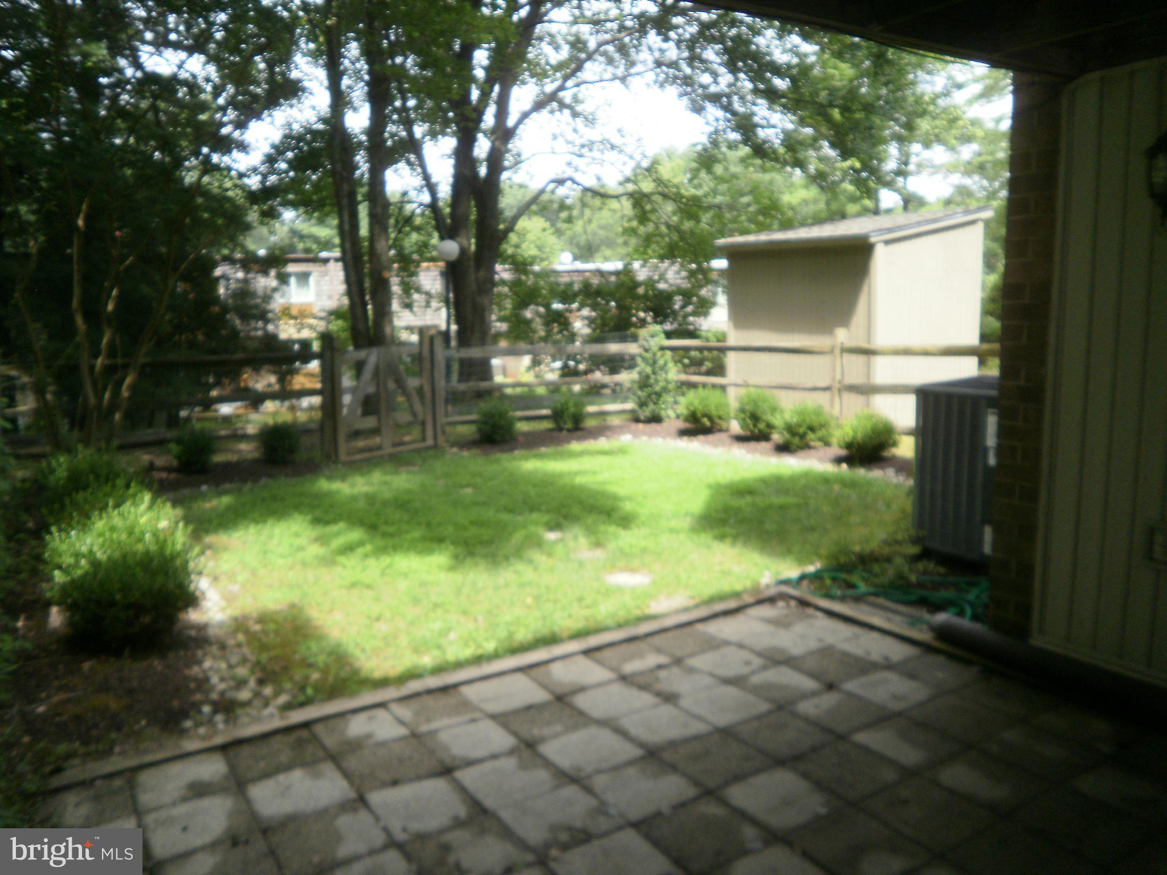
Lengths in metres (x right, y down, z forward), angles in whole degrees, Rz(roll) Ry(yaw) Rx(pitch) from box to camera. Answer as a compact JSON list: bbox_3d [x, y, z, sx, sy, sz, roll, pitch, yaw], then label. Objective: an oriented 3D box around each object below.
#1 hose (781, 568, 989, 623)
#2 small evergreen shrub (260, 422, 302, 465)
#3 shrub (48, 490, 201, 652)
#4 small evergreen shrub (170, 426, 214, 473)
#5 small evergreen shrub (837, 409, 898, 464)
[{"bbox_3d":[1.614,0.783,4.681,1.120,0.100,0.820,1,7,17],"label":"hose"},{"bbox_3d":[-3.281,0.064,9.500,0.460,0.460,0.460,-1,7,0],"label":"small evergreen shrub"},{"bbox_3d":[-2.333,0.674,4.420,0.770,0.680,0.770,-1,7,0],"label":"shrub"},{"bbox_3d":[-4.056,0.118,9.100,0.470,0.490,0.470,-1,7,0],"label":"small evergreen shrub"},{"bbox_3d":[2.860,-0.023,8.800,0.610,0.530,0.610,-1,7,0],"label":"small evergreen shrub"}]

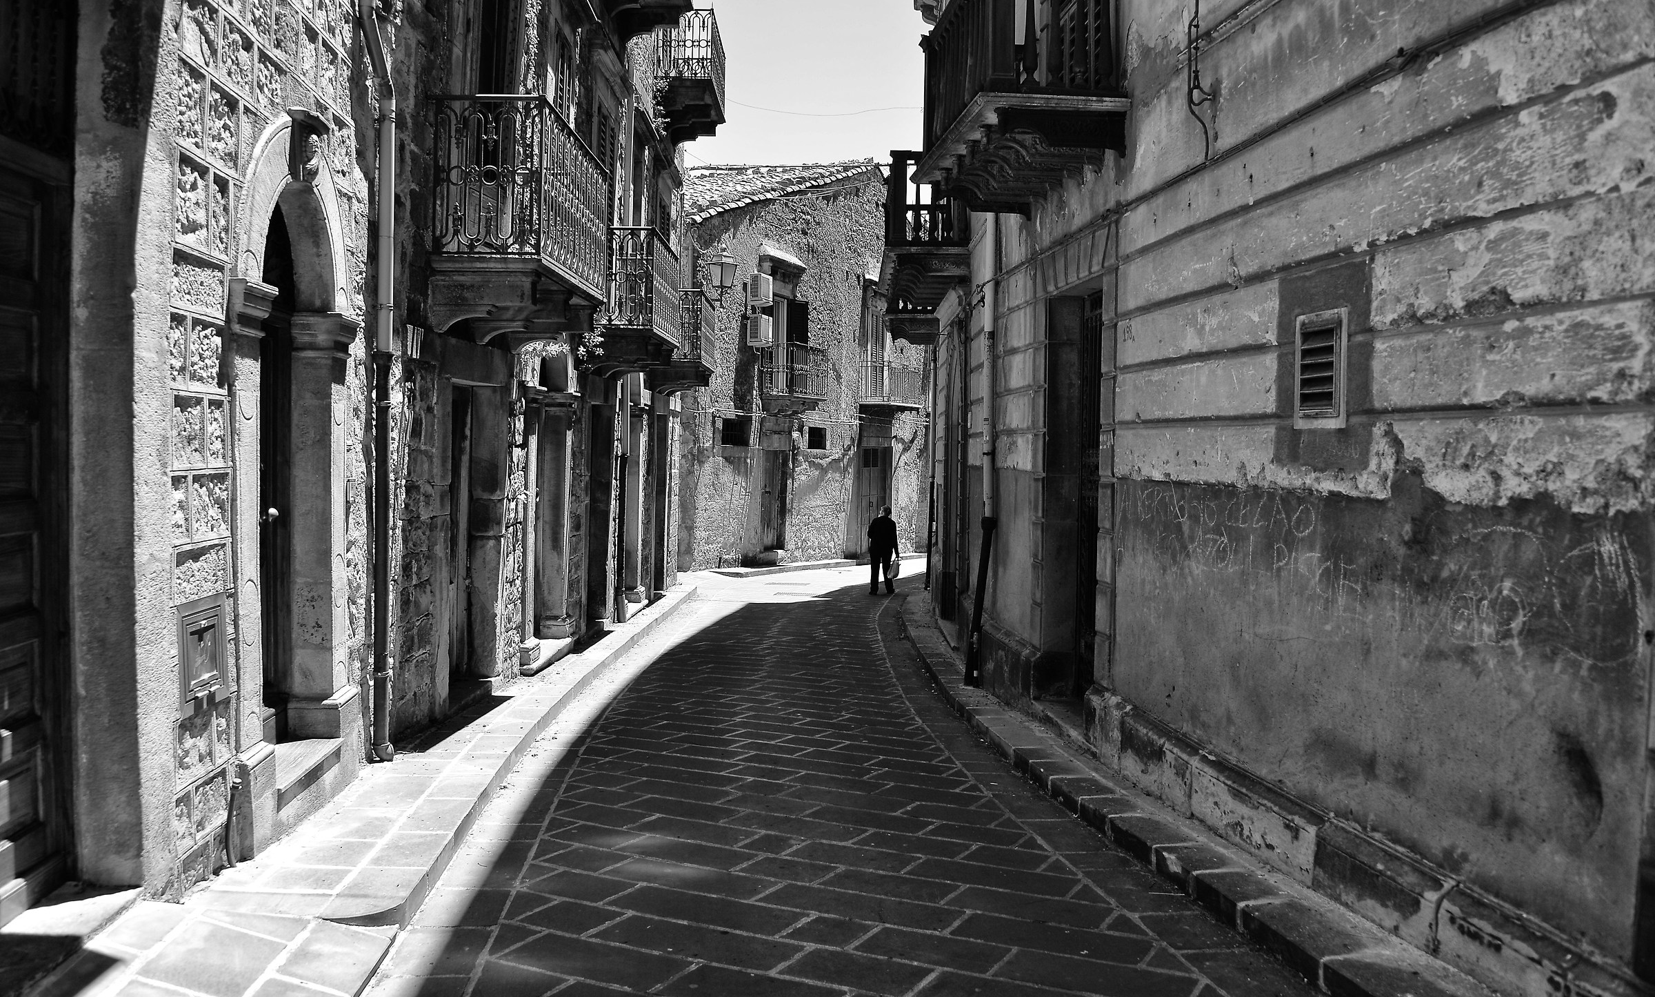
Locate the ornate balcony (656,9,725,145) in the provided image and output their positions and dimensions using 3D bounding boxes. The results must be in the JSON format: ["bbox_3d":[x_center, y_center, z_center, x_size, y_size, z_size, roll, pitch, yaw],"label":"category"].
[{"bbox_3d":[-2.020,-6.220,19.250,0.820,1.480,2.200,1,2,1],"label":"ornate balcony"}]

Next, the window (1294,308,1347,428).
[{"bbox_3d":[2.132,-0.552,5.513,0.100,0.500,0.430,1,2,-7],"label":"window"}]

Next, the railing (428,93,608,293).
[{"bbox_3d":[-2.140,-2.113,9.350,0.740,1.020,2.300,1,2,1],"label":"railing"}]

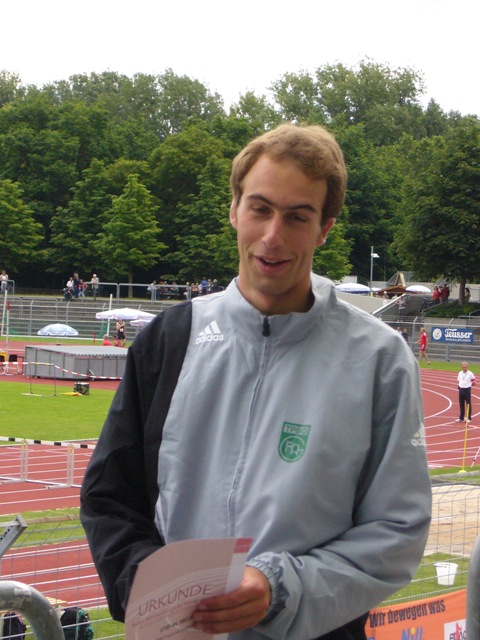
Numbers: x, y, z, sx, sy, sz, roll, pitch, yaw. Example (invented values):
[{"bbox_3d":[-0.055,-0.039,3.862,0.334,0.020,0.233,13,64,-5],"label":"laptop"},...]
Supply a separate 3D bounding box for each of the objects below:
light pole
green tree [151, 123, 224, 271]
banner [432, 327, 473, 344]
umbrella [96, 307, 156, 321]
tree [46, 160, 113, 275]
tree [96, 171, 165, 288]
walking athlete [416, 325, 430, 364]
[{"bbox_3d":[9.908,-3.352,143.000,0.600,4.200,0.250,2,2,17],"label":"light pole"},{"bbox_3d":[-4.138,-8.788,153.000,6.800,13.200,6.800,1,1,0],"label":"green tree"},{"bbox_3d":[10.972,0.798,100.000,2.750,0.760,0.050,3,2,44],"label":"banner"},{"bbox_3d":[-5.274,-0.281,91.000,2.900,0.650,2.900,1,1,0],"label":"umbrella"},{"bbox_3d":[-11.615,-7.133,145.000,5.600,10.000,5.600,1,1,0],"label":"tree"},{"bbox_3d":[-7.763,-5.963,137.000,4.900,8.600,4.900,1,1,0],"label":"tree"},{"bbox_3d":[9.122,1.282,96.500,0.720,1.800,0.520,2,2,18],"label":"walking athlete"}]

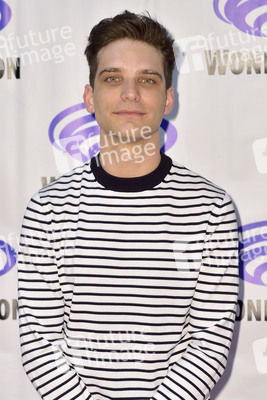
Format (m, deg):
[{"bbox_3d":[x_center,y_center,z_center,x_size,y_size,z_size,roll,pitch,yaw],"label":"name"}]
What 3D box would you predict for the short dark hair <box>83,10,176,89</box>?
[{"bbox_3d":[-0.007,-0.288,1.560,0.180,0.190,0.215,2,-3,-1],"label":"short dark hair"}]

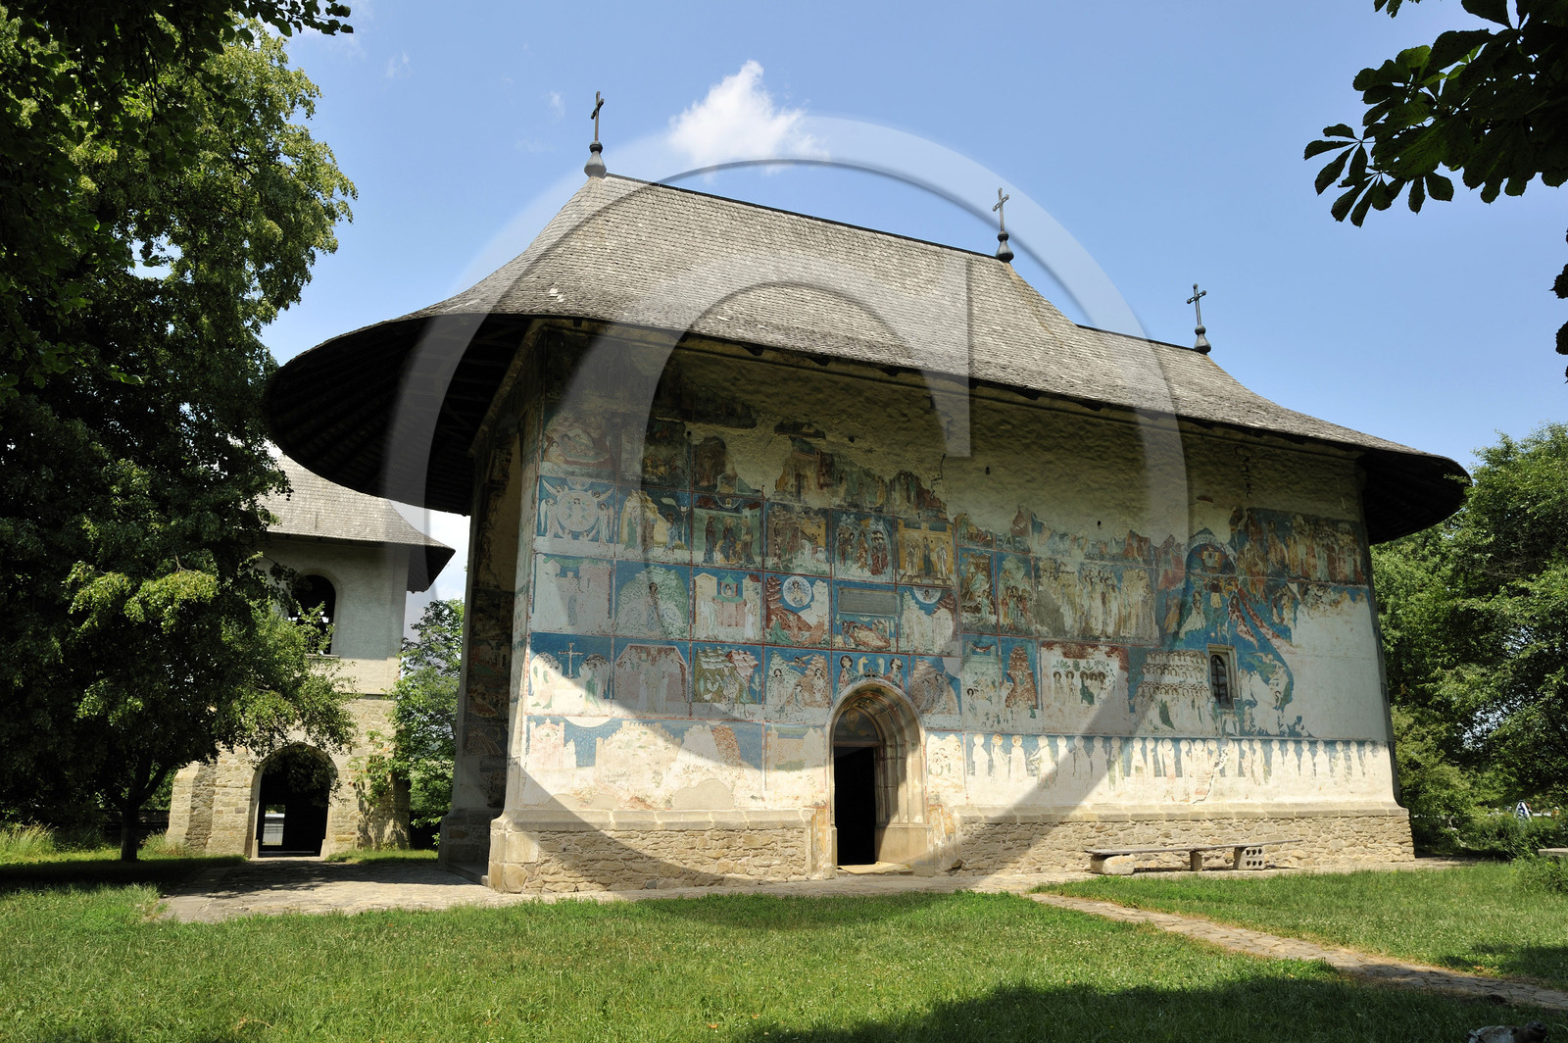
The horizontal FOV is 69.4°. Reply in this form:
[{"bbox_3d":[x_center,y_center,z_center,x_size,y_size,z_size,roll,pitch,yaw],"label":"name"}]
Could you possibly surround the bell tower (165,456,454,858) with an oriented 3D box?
[{"bbox_3d":[-13.666,2.756,32.760,6.888,13.120,6.954,6,-15,-23],"label":"bell tower"}]

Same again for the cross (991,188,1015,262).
[{"bbox_3d":[6.016,-8.142,31.096,0.528,2.272,0.784,6,-15,-23],"label":"cross"}]

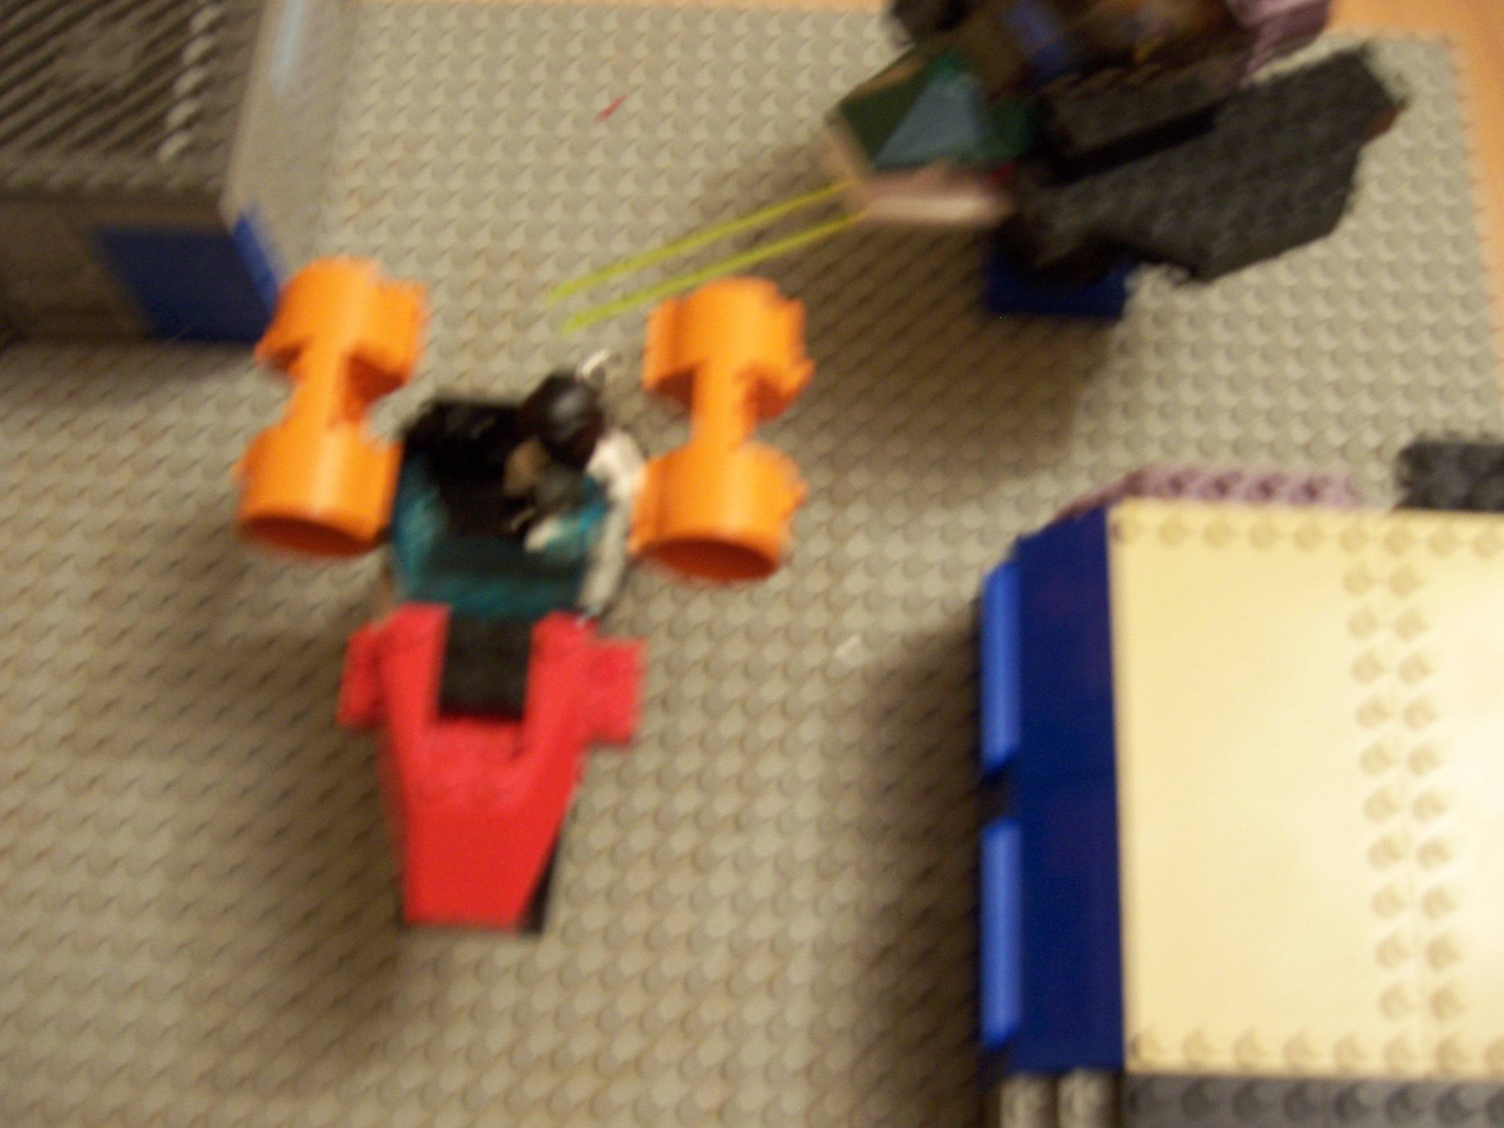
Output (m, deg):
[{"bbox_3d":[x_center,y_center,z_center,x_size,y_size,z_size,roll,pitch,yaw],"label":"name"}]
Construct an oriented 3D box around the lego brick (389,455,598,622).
[{"bbox_3d":[-0.042,-0.004,0.255,0.032,0.017,0.024,3,68,2],"label":"lego brick"}]

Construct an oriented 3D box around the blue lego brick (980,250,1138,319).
[{"bbox_3d":[0.069,-0.066,0.356,0.032,0.011,0.016,3,68,2],"label":"blue lego brick"}]

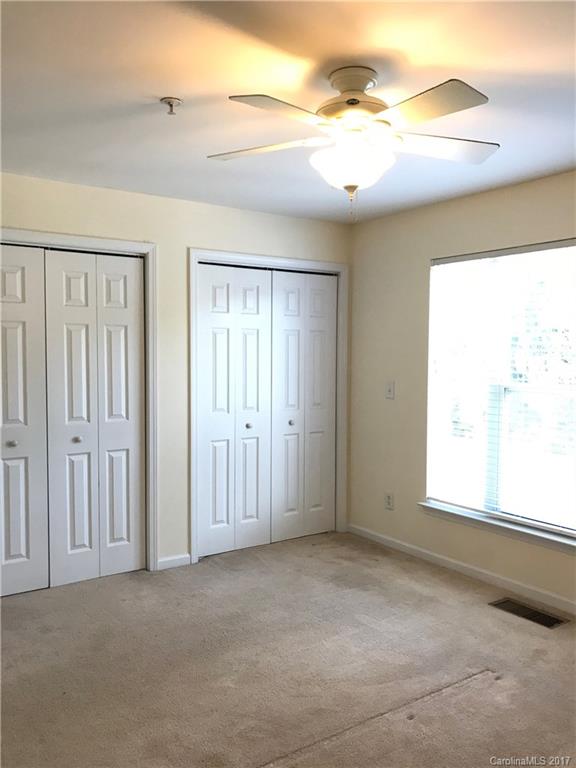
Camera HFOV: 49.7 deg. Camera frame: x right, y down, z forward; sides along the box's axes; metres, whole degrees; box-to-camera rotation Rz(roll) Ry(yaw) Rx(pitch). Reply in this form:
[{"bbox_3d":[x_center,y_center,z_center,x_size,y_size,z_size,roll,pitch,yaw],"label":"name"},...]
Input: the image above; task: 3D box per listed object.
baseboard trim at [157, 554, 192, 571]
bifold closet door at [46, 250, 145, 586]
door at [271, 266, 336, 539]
[{"bbox_3d":[-0.757,1.192,4.141,0.237,0.064,0.015,-2,4,-34],"label":"baseboard trim"},{"bbox_3d":[-1.178,0.214,3.858,0.598,2.006,0.040,-2,4,-34],"label":"bifold closet door"},{"bbox_3d":[0.123,0.174,4.737,0.604,2.011,0.040,-2,4,-34],"label":"door"}]

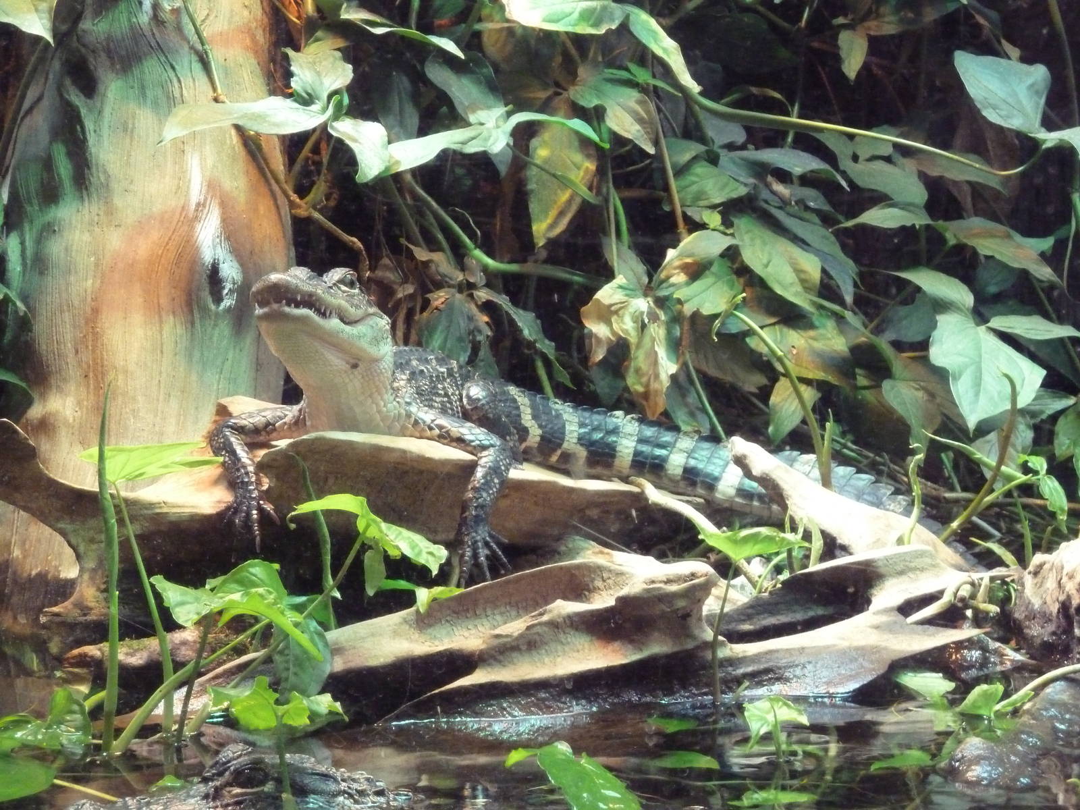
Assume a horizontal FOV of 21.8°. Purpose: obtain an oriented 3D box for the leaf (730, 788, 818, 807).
[{"bbox_3d":[0.139,0.234,1.670,0.052,0.007,0.028,0,8,0],"label":"leaf"}]

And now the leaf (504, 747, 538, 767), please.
[{"bbox_3d":[-0.012,0.218,1.740,0.020,0.011,0.015,-2,8,-12],"label":"leaf"}]

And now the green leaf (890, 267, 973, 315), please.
[{"bbox_3d":[0.296,-0.086,2.120,0.066,0.016,0.038,18,30,2],"label":"green leaf"}]

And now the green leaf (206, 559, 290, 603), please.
[{"bbox_3d":[-0.182,0.110,1.750,0.050,0.024,0.030,0,8,0],"label":"green leaf"}]

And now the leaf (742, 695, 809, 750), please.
[{"bbox_3d":[0.180,0.242,2.142,0.050,0.032,0.047,0,8,0],"label":"leaf"}]

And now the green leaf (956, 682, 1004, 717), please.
[{"bbox_3d":[0.352,0.236,2.246,0.039,0.022,0.031,0,8,0],"label":"green leaf"}]

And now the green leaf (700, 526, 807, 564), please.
[{"bbox_3d":[0.178,0.117,2.340,0.089,0.023,0.057,0,8,0],"label":"green leaf"}]

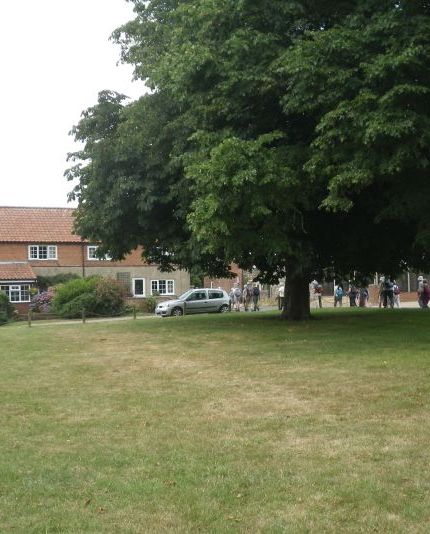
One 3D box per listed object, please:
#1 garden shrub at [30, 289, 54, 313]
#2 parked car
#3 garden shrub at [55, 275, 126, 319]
[{"bbox_3d":[-9.485,1.922,39.000,1.400,1.466,1.300,-1,-1,-14],"label":"garden shrub"},{"bbox_3d":[-1.070,1.770,35.400,3.800,1.420,1.650,-3,0,-20],"label":"parked car"},{"bbox_3d":[-6.996,1.673,39.000,3.850,2.240,3.000,-1,-1,-10],"label":"garden shrub"}]

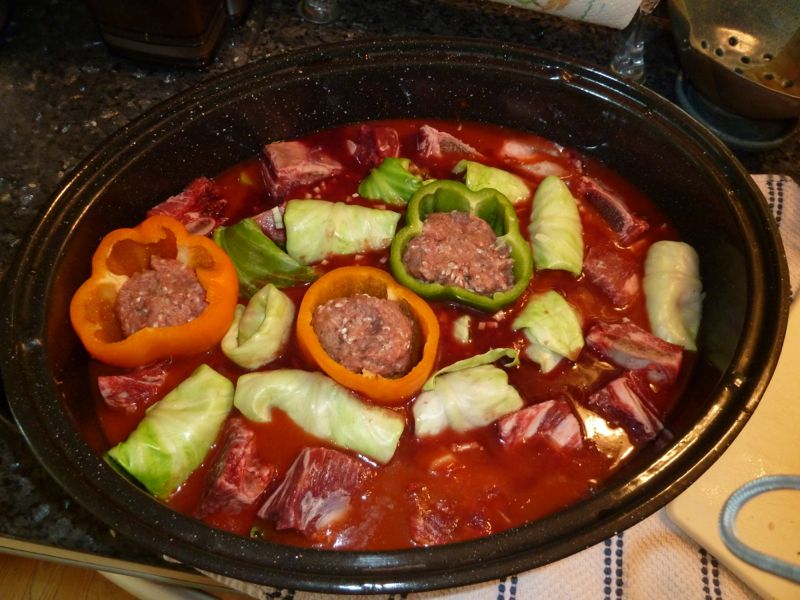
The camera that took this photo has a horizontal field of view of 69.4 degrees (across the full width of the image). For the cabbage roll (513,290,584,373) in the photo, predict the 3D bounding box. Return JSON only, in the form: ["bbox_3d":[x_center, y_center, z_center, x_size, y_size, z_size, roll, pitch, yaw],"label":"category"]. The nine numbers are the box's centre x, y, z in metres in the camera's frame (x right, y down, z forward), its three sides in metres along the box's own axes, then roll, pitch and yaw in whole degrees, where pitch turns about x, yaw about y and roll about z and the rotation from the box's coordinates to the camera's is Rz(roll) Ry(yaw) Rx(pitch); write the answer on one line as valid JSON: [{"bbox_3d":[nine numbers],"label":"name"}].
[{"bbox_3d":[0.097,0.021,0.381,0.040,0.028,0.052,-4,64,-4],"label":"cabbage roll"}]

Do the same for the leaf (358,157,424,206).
[{"bbox_3d":[-0.007,-0.079,0.429,0.046,0.032,0.038,-8,65,-6],"label":"leaf"}]

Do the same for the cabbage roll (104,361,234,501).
[{"bbox_3d":[-0.134,0.080,0.346,0.044,0.034,0.080,33,67,16],"label":"cabbage roll"}]

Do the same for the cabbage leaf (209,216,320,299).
[{"bbox_3d":[-0.094,-0.026,0.403,0.078,0.028,0.046,25,65,13],"label":"cabbage leaf"}]

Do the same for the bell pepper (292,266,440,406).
[{"bbox_3d":[-0.020,0.032,0.385,0.087,0.062,0.084,0,62,0],"label":"bell pepper"}]

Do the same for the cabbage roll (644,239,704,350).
[{"bbox_3d":[0.185,-0.003,0.396,0.038,0.036,0.079,8,64,2],"label":"cabbage roll"}]

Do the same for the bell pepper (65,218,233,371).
[{"bbox_3d":[-0.155,0.003,0.388,0.097,0.062,0.094,0,62,0],"label":"bell pepper"}]

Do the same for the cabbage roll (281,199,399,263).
[{"bbox_3d":[-0.040,-0.045,0.410,0.080,0.036,0.042,-1,64,-2],"label":"cabbage roll"}]

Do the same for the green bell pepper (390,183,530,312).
[{"bbox_3d":[0.040,-0.024,0.418,0.095,0.068,0.090,11,64,3],"label":"green bell pepper"}]

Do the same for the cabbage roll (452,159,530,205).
[{"bbox_3d":[0.067,-0.080,0.433,0.060,0.030,0.038,20,64,10],"label":"cabbage roll"}]

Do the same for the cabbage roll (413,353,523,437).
[{"bbox_3d":[0.041,0.063,0.360,0.069,0.036,0.042,-13,65,-8],"label":"cabbage roll"}]

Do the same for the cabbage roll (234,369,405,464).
[{"bbox_3d":[-0.048,0.072,0.352,0.104,0.034,0.037,17,63,9],"label":"cabbage roll"}]

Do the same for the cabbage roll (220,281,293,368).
[{"bbox_3d":[-0.092,0.020,0.377,0.040,0.035,0.052,25,65,13],"label":"cabbage roll"}]

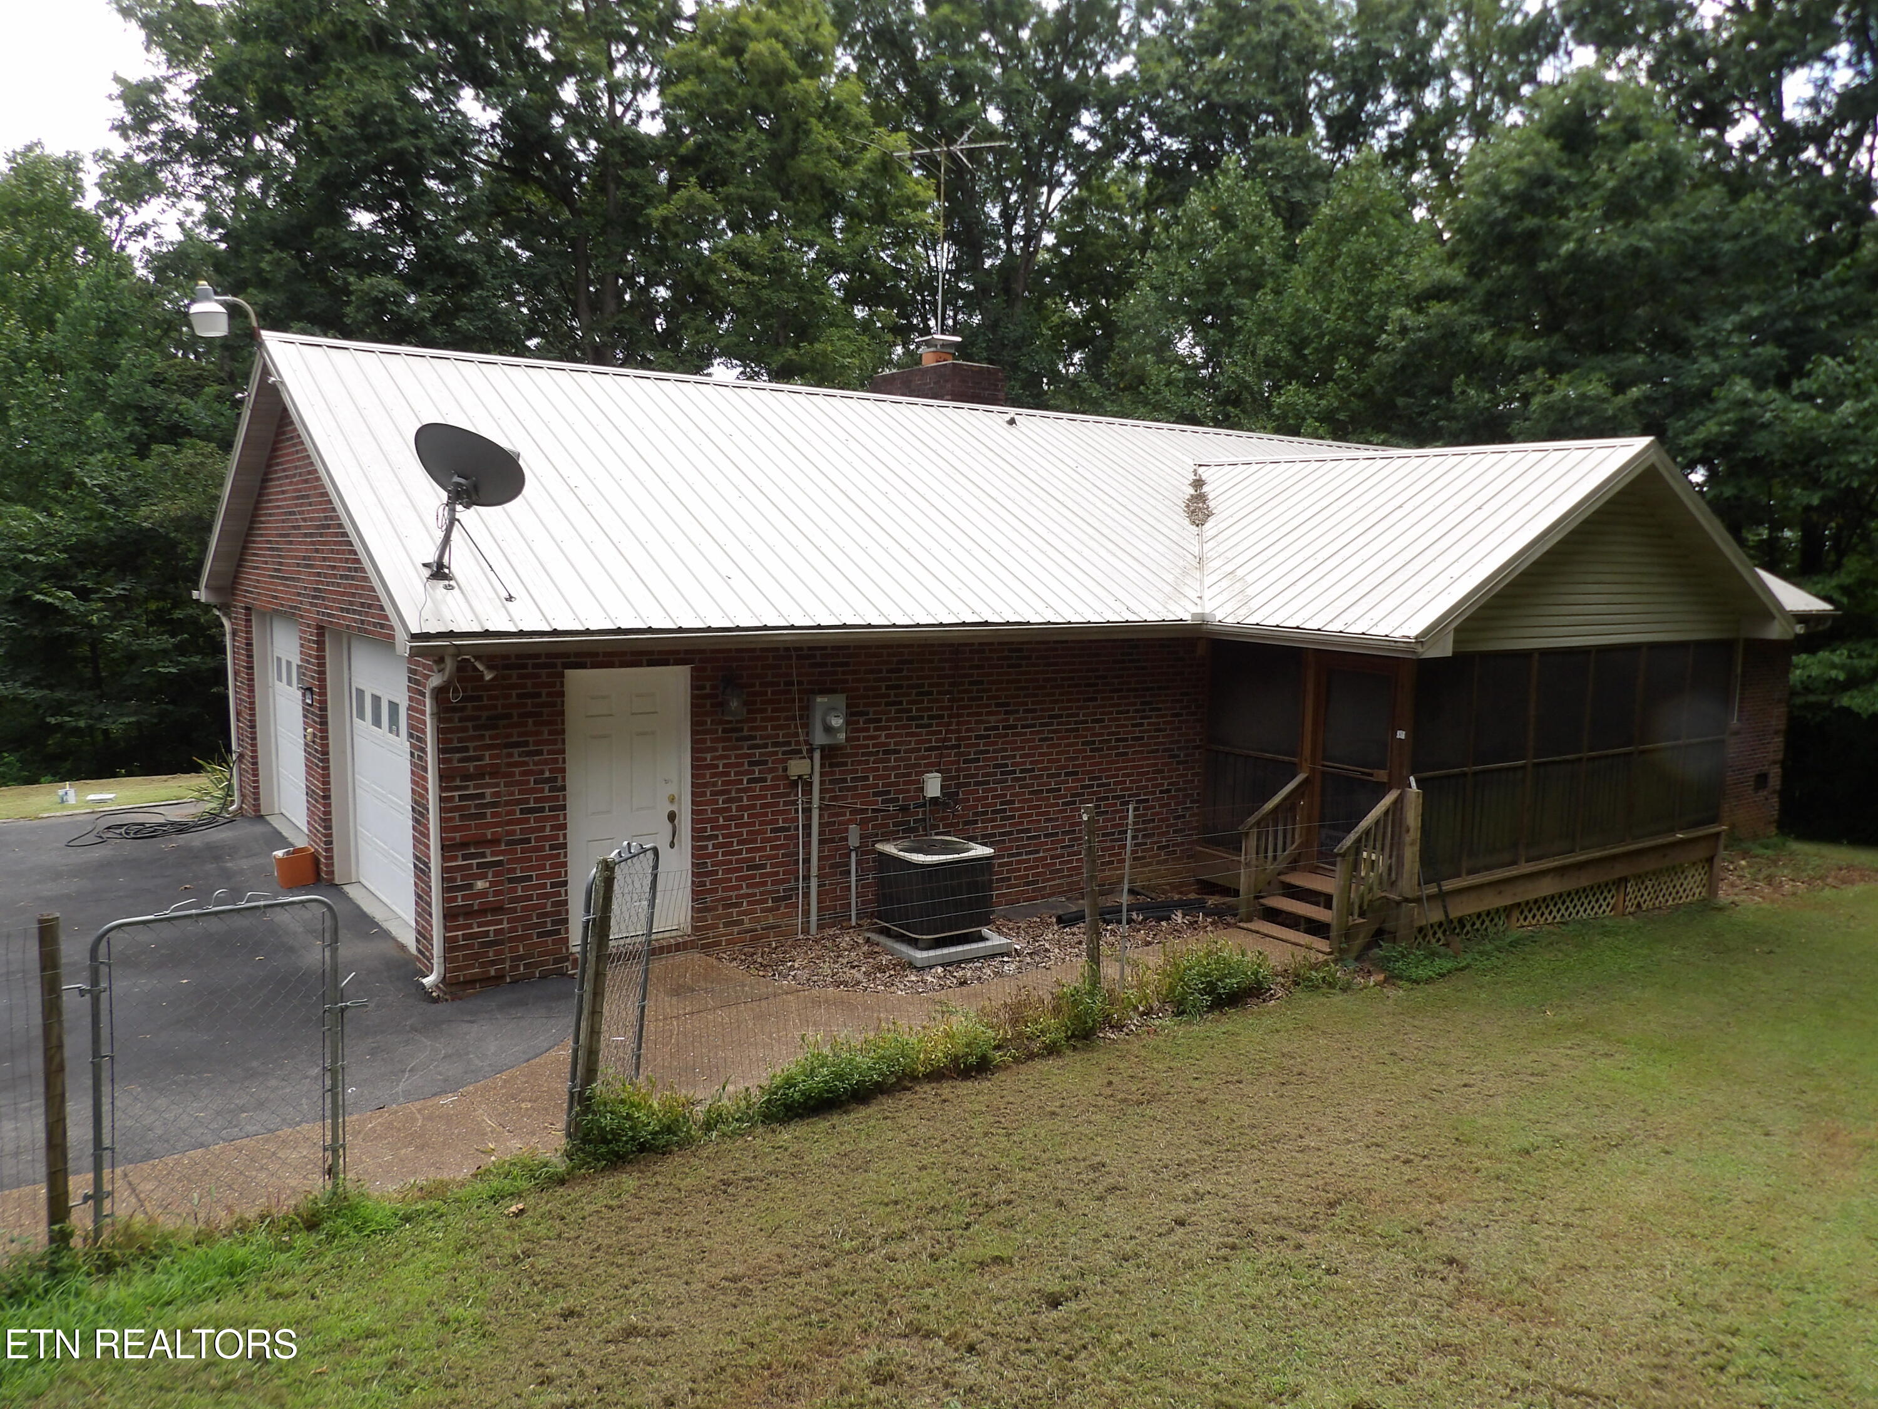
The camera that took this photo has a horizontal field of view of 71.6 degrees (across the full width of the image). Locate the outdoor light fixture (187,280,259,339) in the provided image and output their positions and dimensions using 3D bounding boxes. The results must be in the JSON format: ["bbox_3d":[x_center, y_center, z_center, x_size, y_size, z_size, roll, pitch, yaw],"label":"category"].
[{"bbox_3d":[-6.362,-3.503,11.596,0.539,0.489,0.296,-4,8,-36],"label":"outdoor light fixture"}]

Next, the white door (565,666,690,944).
[{"bbox_3d":[-2.313,0.748,9.690,0.974,2.061,0.117,-4,8,-36],"label":"white door"}]

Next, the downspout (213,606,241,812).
[{"bbox_3d":[-8.745,0.032,15.998,0.153,2.523,0.521,-4,8,-36],"label":"downspout"}]

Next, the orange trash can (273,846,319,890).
[{"bbox_3d":[-5.931,1.510,12.008,0.345,0.300,0.250,-8,11,-36],"label":"orange trash can"}]

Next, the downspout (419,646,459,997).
[{"bbox_3d":[-3.307,0.808,8.599,0.180,2.398,0.485,-4,8,-36],"label":"downspout"}]

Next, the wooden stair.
[{"bbox_3d":[3.385,1.911,11.840,0.790,0.449,1.060,-4,8,-36],"label":"wooden stair"}]

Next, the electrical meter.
[{"bbox_3d":[-0.866,0.123,10.473,0.292,0.392,0.198,-4,8,-36],"label":"electrical meter"}]

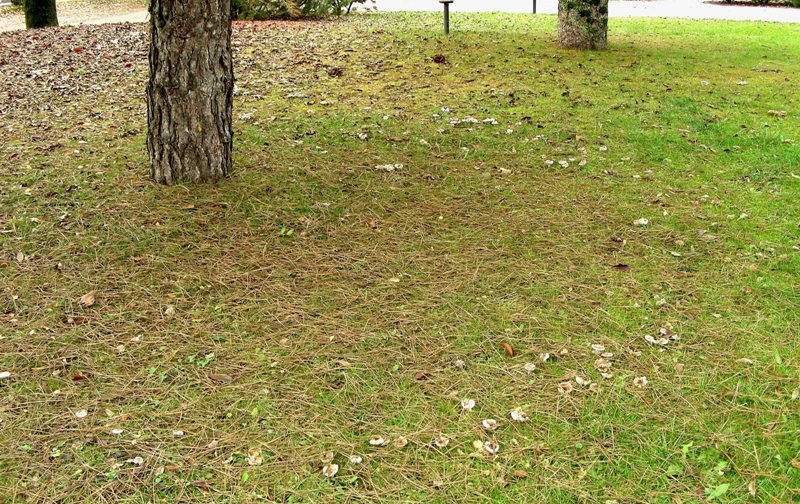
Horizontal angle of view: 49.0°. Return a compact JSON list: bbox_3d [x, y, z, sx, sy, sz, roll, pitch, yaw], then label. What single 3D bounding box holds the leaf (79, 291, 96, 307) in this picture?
[{"bbox_3d":[-1.263,0.190,3.550,0.052,0.034,0.080,4,21,10],"label":"leaf"}]

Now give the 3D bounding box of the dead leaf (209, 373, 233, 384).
[{"bbox_3d":[-0.606,0.427,2.967,0.085,0.016,0.035,8,22,20],"label":"dead leaf"}]

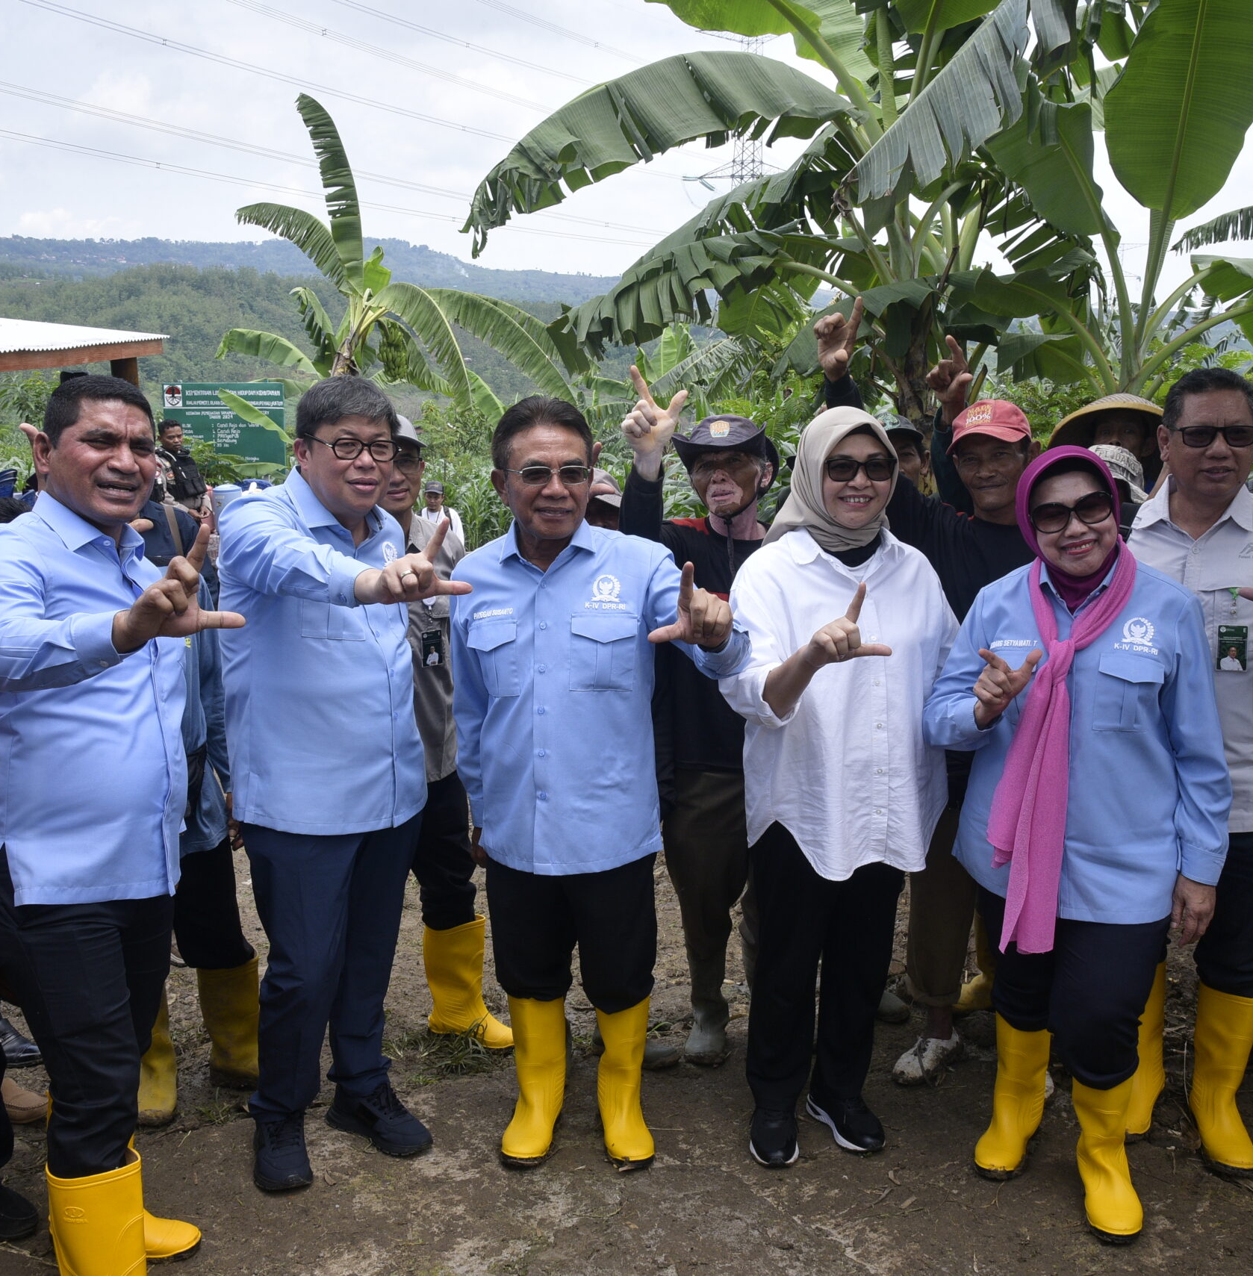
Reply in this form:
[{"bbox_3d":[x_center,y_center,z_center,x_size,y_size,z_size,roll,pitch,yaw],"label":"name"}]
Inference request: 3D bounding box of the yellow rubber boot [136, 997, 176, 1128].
[{"bbox_3d":[-1.130,0.922,2.997,0.130,0.330,0.280,-4,13,-19],"label":"yellow rubber boot"}]

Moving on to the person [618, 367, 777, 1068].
[{"bbox_3d":[0.179,0.238,2.972,0.480,1.670,0.500,2,13,8],"label":"person"}]

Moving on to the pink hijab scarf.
[{"bbox_3d":[0.840,0.112,2.457,0.270,0.930,0.330,3,12,14],"label":"pink hijab scarf"}]

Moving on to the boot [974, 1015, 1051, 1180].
[{"bbox_3d":[0.842,0.953,2.756,0.122,0.330,0.270,6,13,24],"label":"boot"}]

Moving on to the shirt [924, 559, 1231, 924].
[{"bbox_3d":[0.829,0.213,2.382,0.540,0.710,0.350,4,13,18],"label":"shirt"}]

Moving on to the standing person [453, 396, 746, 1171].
[{"bbox_3d":[-0.061,0.351,2.526,0.560,1.630,0.460,-2,13,-8],"label":"standing person"}]

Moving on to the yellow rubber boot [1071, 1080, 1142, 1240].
[{"bbox_3d":[0.952,0.989,2.587,0.122,0.330,0.270,0,12,-1],"label":"yellow rubber boot"}]

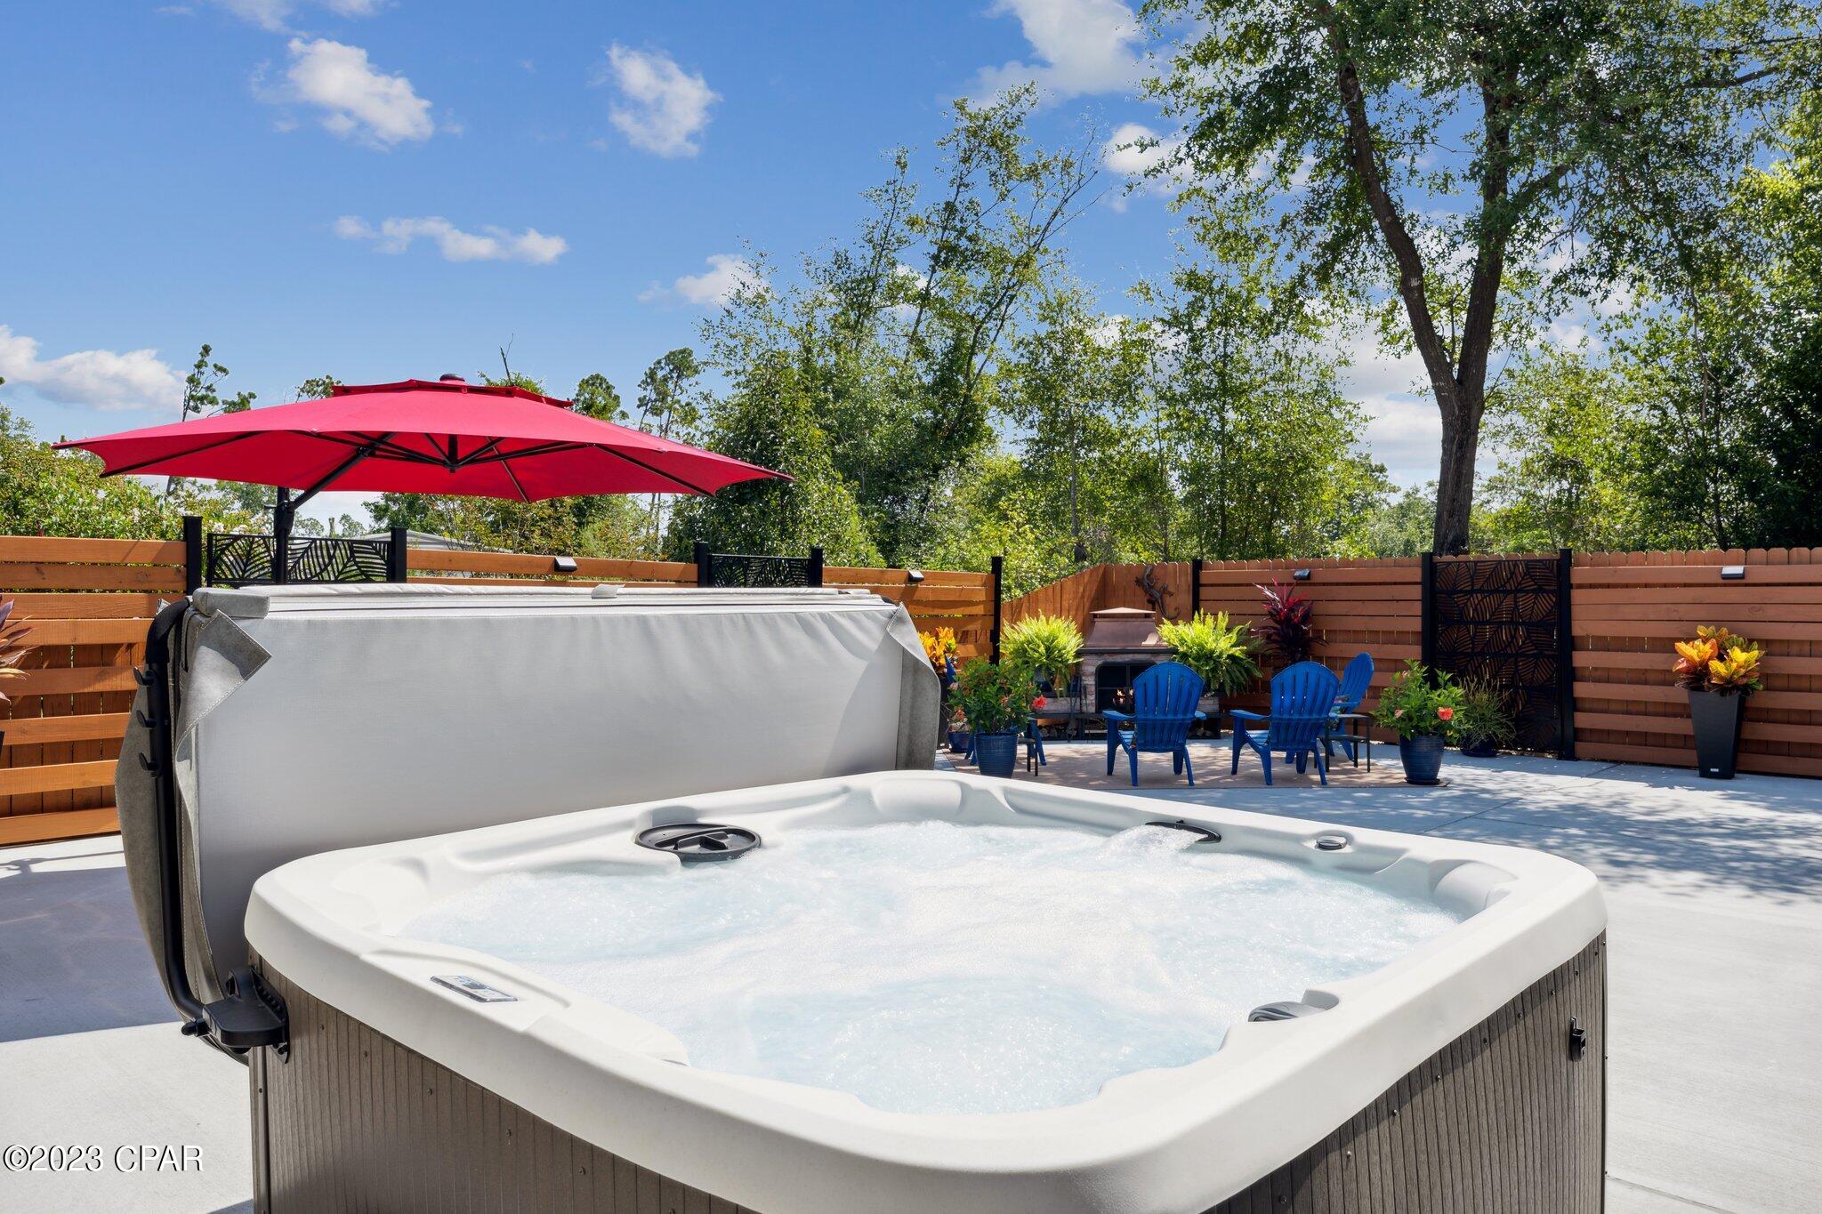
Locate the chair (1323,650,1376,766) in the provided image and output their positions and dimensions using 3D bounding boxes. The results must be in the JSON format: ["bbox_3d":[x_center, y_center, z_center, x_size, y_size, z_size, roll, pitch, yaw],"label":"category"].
[{"bbox_3d":[3.570,0.877,10.720,0.860,0.950,0.750,0,0,-7],"label":"chair"}]

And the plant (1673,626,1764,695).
[{"bbox_3d":[6.480,0.430,9.740,0.650,0.560,0.620,0,1,40],"label":"plant"}]

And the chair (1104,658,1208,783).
[{"bbox_3d":[1.940,0.905,9.620,0.750,0.945,0.860,0,0,-4],"label":"chair"}]

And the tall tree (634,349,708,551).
[{"bbox_3d":[-10.000,-4.810,50.000,3.200,11.700,3.200,0,0,0],"label":"tall tree"}]

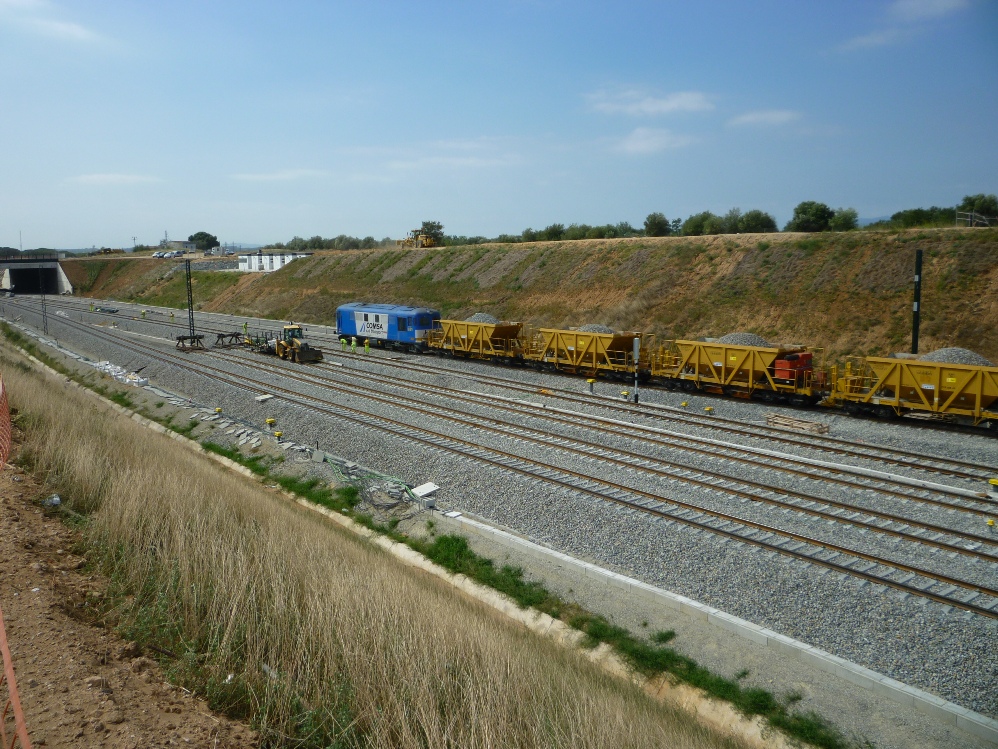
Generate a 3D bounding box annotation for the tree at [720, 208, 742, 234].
[{"bbox_3d":[32.182,-21.178,115.758,2.890,3.649,2.745,1,10,15],"label":"tree"}]

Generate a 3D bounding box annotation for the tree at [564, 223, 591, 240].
[{"bbox_3d":[12.162,-22.116,129.565,3.946,2.906,3.748,-1,9,5],"label":"tree"}]

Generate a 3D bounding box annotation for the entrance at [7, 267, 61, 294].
[{"bbox_3d":[-116.844,-23.644,210.013,10.800,7.088,4.000,-8,11,-35],"label":"entrance"}]

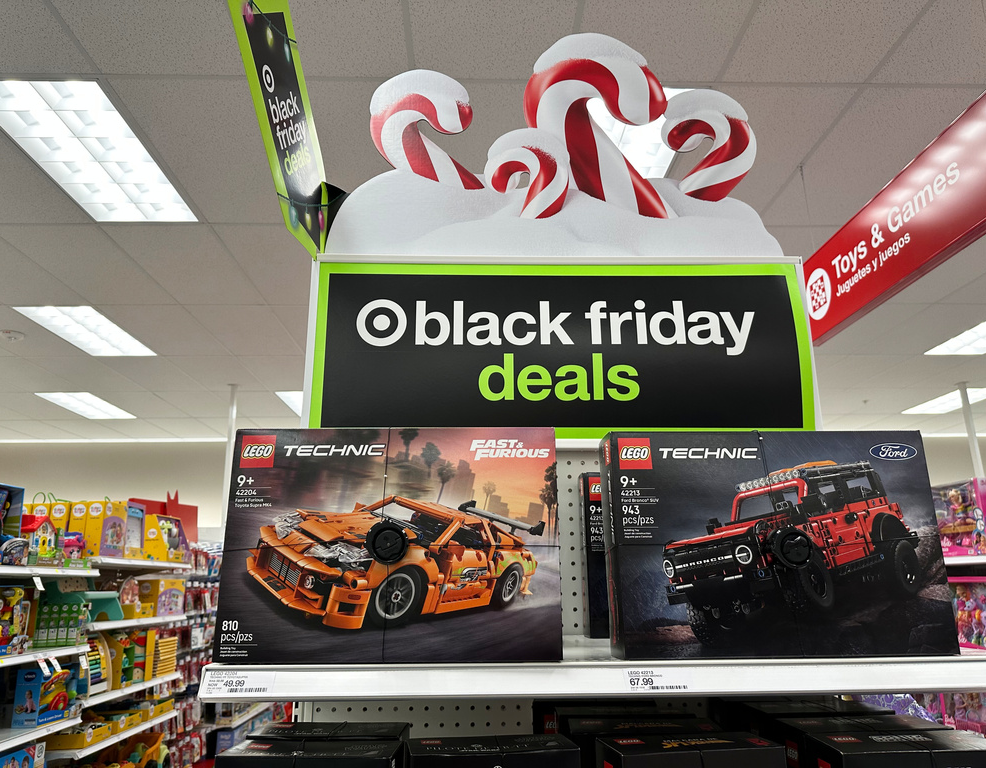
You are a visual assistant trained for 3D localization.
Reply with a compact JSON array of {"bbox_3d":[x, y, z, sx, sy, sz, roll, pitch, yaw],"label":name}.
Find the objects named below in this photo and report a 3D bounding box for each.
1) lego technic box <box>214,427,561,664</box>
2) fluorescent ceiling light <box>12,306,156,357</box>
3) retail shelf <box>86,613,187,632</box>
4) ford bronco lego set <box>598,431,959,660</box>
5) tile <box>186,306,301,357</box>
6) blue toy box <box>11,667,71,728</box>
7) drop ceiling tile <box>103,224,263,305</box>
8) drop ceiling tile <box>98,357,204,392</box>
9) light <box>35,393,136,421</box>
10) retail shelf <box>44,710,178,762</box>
[{"bbox_3d":[-0.115,0.189,0.847,0.382,0.262,0.071,0,-17,0],"label":"lego technic box"},{"bbox_3d":[-3.179,-0.424,5.645,0.600,0.070,1.200,0,-15,-3],"label":"fluorescent ceiling light"},{"bbox_3d":[-2.173,1.342,4.019,0.420,0.040,1.220,0,-15,-3],"label":"retail shelf"},{"bbox_3d":[0.332,0.189,0.858,0.382,0.259,0.069,0,-15,-3],"label":"ford bronco lego set"},{"bbox_3d":[-1.960,-0.413,5.696,0.610,0.020,1.220,0,-15,-3],"label":"tile"},{"bbox_3d":[-1.991,1.386,3.189,0.115,0.240,0.290,-1,-15,2],"label":"blue toy box"},{"bbox_3d":[-1.907,-0.735,4.520,0.610,0.020,1.220,0,-15,-3],"label":"drop ceiling tile"},{"bbox_3d":[-3.226,-0.089,6.819,0.605,0.020,1.215,0,-15,-3],"label":"drop ceiling tile"},{"bbox_3d":[-4.502,0.225,7.940,0.600,0.070,1.200,0,-15,-3],"label":"light"},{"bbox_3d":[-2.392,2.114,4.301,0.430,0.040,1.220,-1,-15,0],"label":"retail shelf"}]

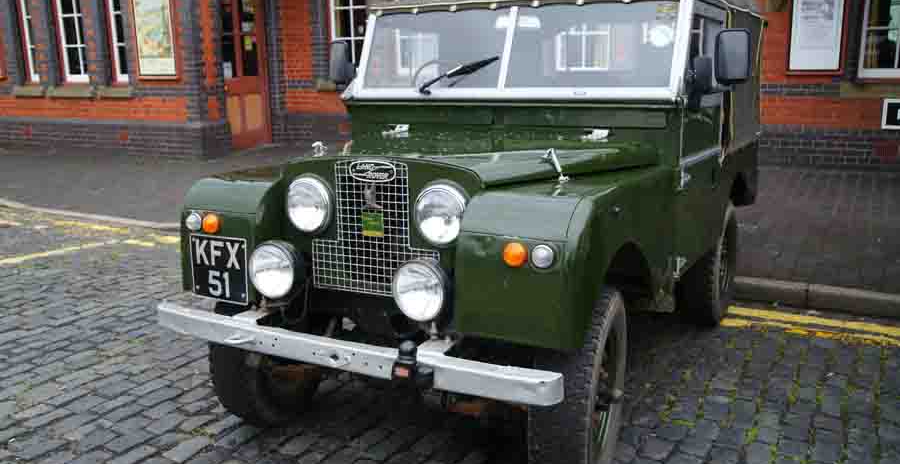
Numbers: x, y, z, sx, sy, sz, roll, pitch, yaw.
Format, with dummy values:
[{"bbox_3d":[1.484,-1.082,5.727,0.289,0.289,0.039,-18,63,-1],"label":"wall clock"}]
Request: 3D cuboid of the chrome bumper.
[{"bbox_3d":[-0.382,0.374,2.430,1.575,0.085,0.080,5,13,29],"label":"chrome bumper"}]

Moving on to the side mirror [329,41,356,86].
[{"bbox_3d":[-0.558,-0.860,3.842,0.140,0.220,0.080,10,16,44],"label":"side mirror"}]

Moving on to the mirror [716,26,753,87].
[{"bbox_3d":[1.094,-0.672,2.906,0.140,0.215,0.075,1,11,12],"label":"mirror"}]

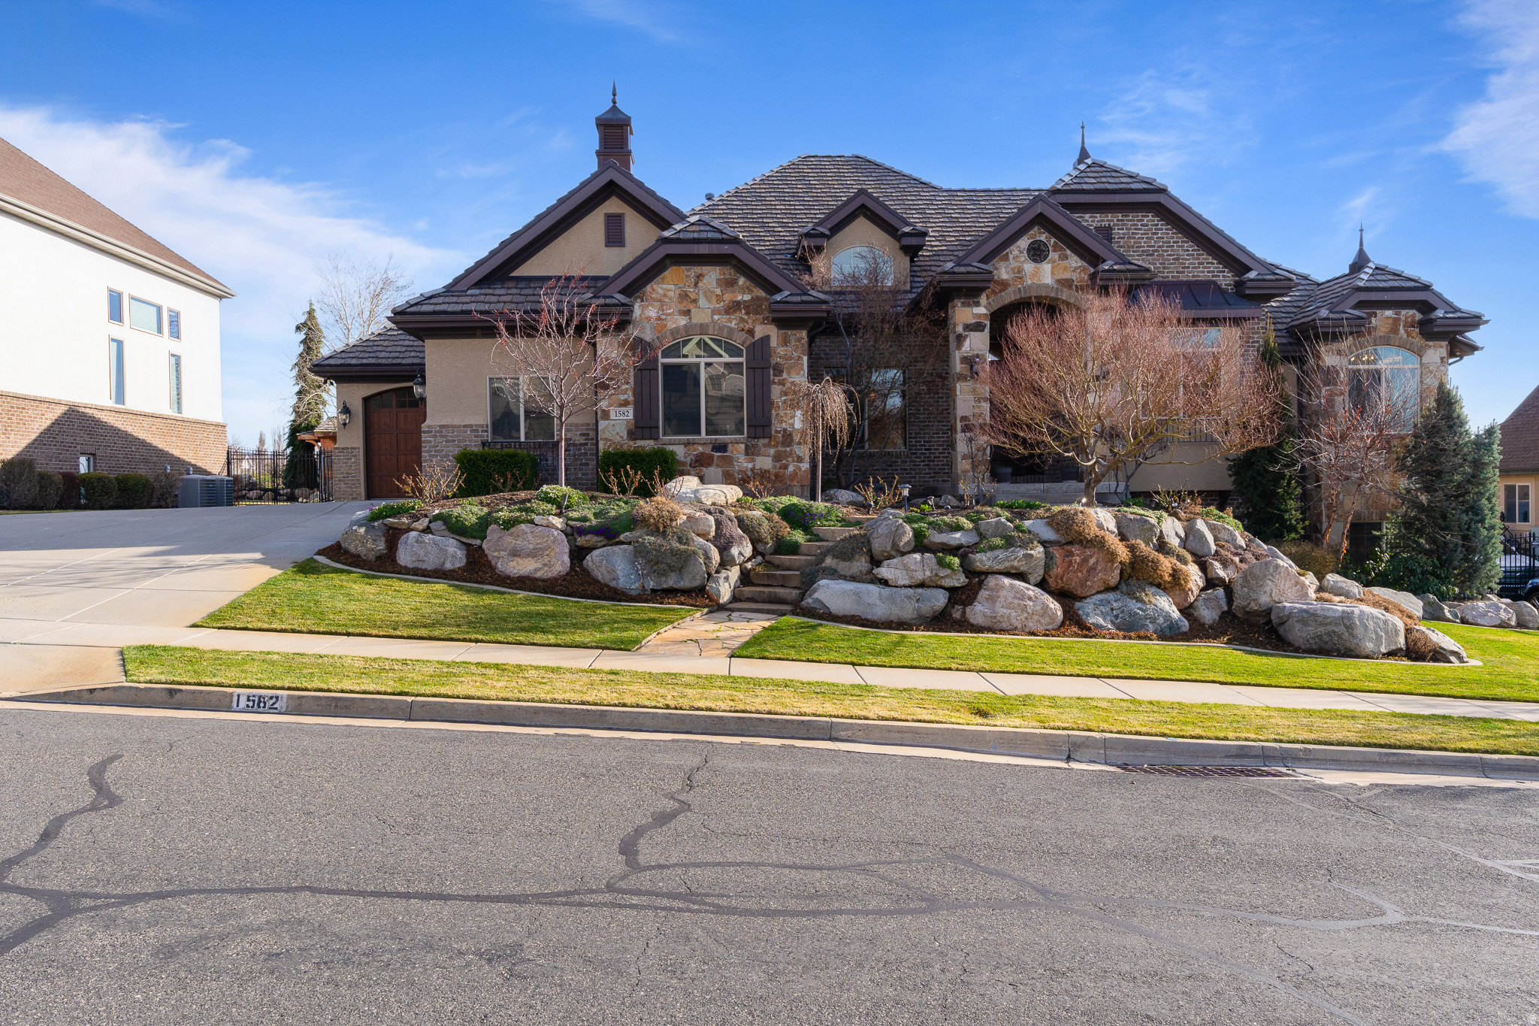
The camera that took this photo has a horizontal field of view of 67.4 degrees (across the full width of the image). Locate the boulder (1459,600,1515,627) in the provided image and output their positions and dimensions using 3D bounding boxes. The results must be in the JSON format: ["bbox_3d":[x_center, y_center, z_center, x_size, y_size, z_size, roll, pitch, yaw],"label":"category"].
[{"bbox_3d":[11.080,1.558,17.800,0.840,0.450,0.680,0,0,0],"label":"boulder"}]

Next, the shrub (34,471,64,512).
[{"bbox_3d":[-14.514,-0.447,23.200,0.780,0.800,0.780,0,0,0],"label":"shrub"}]

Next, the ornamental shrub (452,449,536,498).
[{"bbox_3d":[-4.715,-0.693,19.850,1.420,0.860,1.000,0,0,0],"label":"ornamental shrub"}]

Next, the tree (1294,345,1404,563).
[{"bbox_3d":[9.611,-1.011,19.200,2.000,3.750,1.950,0,0,0],"label":"tree"}]

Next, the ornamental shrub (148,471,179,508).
[{"bbox_3d":[-14.492,-0.561,27.600,0.780,0.880,0.800,0,0,0],"label":"ornamental shrub"}]

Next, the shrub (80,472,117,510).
[{"bbox_3d":[-14.533,-0.482,25.000,0.820,0.800,0.820,0,0,0],"label":"shrub"}]

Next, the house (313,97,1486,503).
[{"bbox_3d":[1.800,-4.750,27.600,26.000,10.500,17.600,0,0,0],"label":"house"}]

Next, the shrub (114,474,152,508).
[{"bbox_3d":[-14.508,-0.493,26.300,0.860,0.820,0.860,0,0,0],"label":"shrub"}]

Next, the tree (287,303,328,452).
[{"bbox_3d":[-14.439,-3.564,36.000,1.400,5.900,1.400,0,0,0],"label":"tree"}]

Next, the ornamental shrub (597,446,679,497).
[{"bbox_3d":[-2.156,-0.670,18.900,1.300,0.830,0.950,0,0,0],"label":"ornamental shrub"}]

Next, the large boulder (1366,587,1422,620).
[{"bbox_3d":[9.525,1.394,17.600,0.900,0.550,0.750,0,0,0],"label":"large boulder"}]

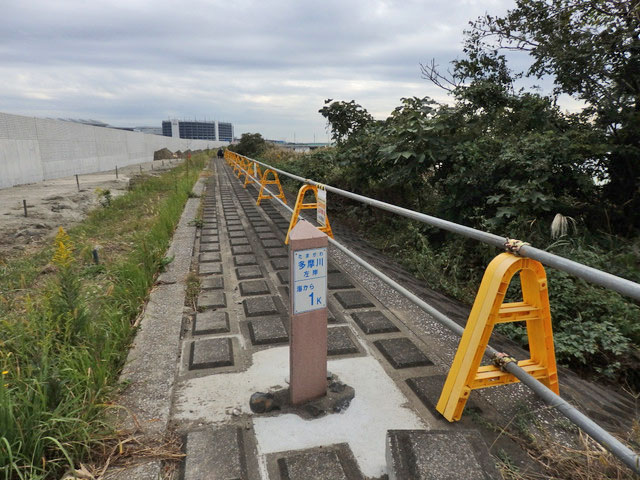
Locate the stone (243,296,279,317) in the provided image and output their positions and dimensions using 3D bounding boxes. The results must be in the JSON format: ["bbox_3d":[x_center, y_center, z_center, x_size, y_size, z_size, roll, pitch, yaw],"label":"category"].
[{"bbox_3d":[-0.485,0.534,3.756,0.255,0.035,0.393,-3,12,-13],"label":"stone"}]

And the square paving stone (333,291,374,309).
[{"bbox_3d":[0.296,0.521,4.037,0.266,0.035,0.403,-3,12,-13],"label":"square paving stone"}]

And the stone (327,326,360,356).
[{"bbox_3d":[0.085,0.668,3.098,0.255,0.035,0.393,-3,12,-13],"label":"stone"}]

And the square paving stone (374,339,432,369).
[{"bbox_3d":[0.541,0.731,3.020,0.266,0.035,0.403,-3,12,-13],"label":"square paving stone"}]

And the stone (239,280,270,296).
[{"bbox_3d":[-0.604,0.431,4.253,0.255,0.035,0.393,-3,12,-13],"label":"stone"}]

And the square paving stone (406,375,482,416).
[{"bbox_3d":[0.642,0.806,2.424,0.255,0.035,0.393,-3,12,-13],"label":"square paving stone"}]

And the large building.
[{"bbox_3d":[-141.043,-122.696,530.000,76.000,28.000,40.000,-4,12,-17],"label":"large building"}]

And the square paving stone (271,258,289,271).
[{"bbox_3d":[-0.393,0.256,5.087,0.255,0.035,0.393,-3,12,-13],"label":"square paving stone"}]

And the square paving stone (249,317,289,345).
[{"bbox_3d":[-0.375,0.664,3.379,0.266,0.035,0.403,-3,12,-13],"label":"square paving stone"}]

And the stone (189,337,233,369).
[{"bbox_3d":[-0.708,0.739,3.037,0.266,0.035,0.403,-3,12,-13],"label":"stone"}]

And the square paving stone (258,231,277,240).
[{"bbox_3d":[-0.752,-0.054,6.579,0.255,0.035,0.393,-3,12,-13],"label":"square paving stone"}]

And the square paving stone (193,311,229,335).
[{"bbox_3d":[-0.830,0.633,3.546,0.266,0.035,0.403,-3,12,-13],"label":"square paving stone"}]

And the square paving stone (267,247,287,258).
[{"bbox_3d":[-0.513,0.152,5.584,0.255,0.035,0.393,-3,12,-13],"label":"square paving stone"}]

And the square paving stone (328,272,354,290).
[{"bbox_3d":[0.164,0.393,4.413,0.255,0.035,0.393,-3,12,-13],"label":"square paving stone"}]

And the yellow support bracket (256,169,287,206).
[{"bbox_3d":[-1.033,-1.116,9.791,0.643,0.793,0.117,-3,12,-13],"label":"yellow support bracket"}]

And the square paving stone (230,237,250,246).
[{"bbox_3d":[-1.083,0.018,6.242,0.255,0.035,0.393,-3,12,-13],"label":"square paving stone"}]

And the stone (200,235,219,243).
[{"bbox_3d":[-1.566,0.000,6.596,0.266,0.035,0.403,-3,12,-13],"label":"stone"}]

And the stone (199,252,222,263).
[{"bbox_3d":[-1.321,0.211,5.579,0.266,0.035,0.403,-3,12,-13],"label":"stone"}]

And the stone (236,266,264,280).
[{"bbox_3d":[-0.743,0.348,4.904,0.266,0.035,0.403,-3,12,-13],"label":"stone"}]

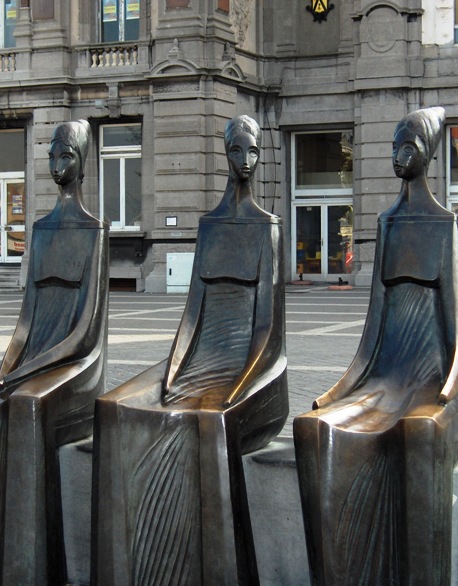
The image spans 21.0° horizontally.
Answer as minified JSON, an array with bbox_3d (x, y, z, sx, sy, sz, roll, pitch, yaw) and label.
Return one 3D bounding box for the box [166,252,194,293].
[{"bbox_3d":[-1.020,-0.473,29.124,0.800,0.950,0.360,0,2,22],"label":"box"}]

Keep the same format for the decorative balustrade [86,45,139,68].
[{"bbox_3d":[-2.765,-5.747,30.159,1.450,0.520,0.260,0,2,22],"label":"decorative balustrade"}]

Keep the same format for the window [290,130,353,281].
[{"bbox_3d":[2.489,-2.271,32.282,1.820,3.900,0.160,0,2,22],"label":"window"}]

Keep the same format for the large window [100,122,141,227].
[{"bbox_3d":[-2.600,-2.834,30.506,1.260,2.650,0.160,0,2,22],"label":"large window"}]

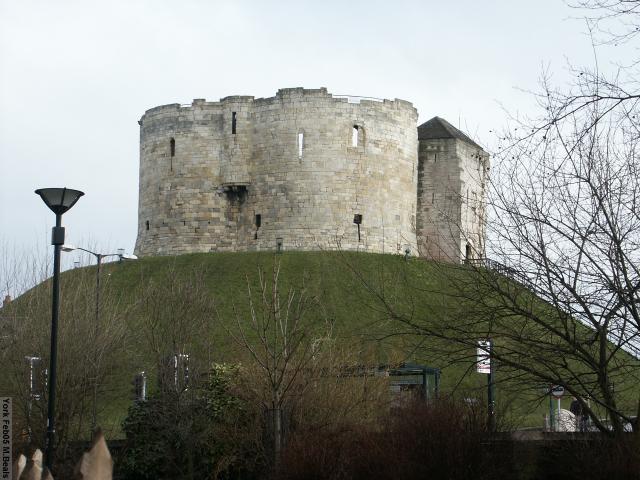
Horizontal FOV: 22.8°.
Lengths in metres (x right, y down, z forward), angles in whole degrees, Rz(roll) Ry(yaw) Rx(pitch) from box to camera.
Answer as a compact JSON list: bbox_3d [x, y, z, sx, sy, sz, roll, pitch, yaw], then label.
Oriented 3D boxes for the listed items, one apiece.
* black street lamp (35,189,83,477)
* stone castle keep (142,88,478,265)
[{"bbox_3d":[-3.759,1.577,22.450,0.700,4.650,0.700,1,-6,0],"label":"black street lamp"},{"bbox_3d":[-0.330,-3.707,130.145,26.908,12.922,23.278,-1,-6,22],"label":"stone castle keep"}]

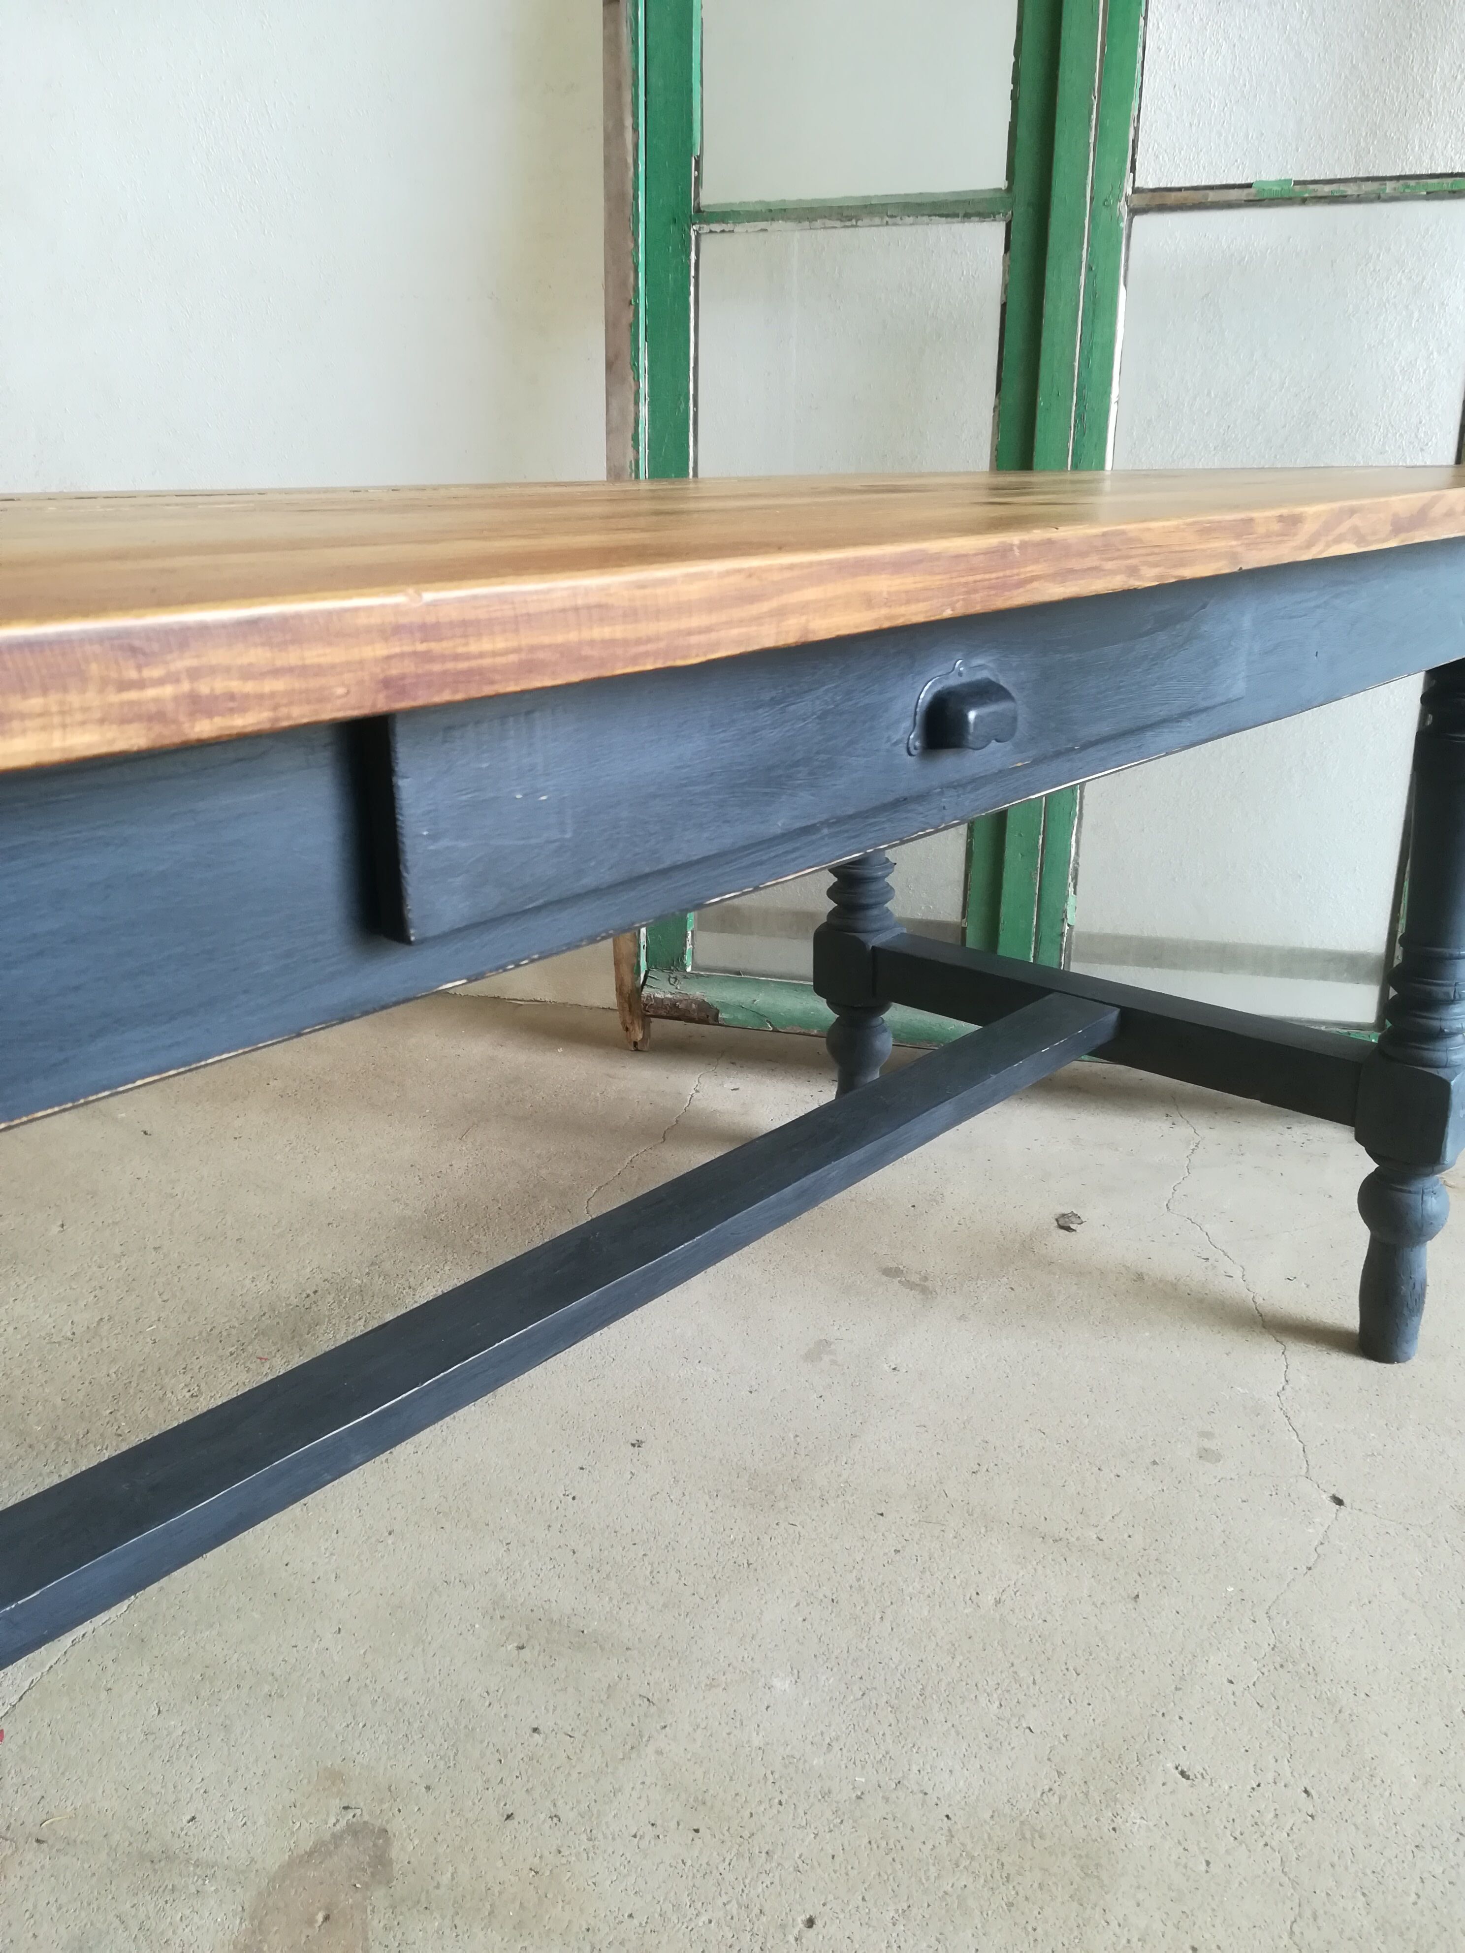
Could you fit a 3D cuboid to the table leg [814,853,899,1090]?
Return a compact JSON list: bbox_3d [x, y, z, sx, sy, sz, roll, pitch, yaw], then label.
[{"bbox_3d":[0.148,-0.133,1.693,0.079,0.752,0.079,16,26,41],"label":"table leg"}]

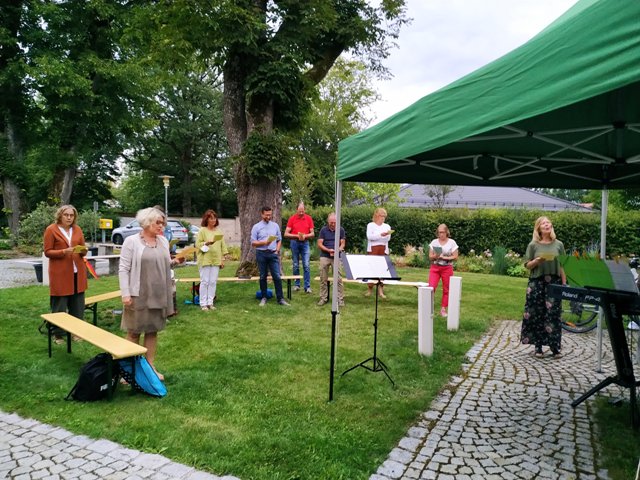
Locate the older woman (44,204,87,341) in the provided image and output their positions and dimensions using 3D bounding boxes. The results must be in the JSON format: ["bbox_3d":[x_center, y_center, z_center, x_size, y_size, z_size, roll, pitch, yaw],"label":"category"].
[{"bbox_3d":[-3.139,0.418,5.459,0.510,1.670,0.400,-2,4,-43],"label":"older woman"}]

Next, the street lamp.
[{"bbox_3d":[-7.748,-1.374,22.409,0.780,3.740,0.780,1,3,0],"label":"street lamp"}]

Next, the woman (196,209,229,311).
[{"bbox_3d":[-1.838,0.326,7.503,0.500,1.630,0.400,-1,4,-30],"label":"woman"}]

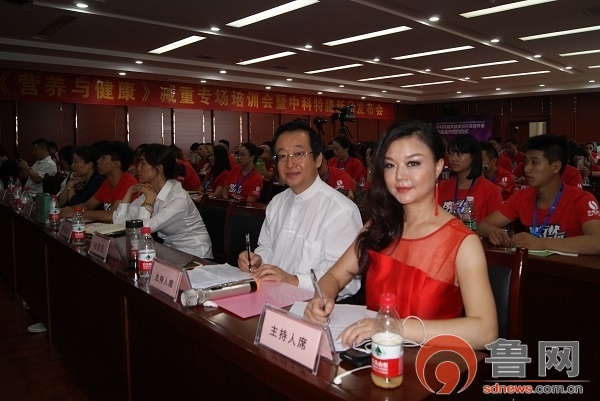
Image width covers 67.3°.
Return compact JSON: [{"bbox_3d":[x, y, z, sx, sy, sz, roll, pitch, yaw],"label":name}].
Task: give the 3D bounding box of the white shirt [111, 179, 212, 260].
[{"bbox_3d":[-0.766,0.113,2.530,0.460,0.500,0.430,-6,10,-38],"label":"white shirt"}]

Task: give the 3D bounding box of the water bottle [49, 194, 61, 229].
[{"bbox_3d":[-1.422,0.052,2.612,0.061,0.184,0.061,-7,11,-43],"label":"water bottle"}]

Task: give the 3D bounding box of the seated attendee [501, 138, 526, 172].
[{"bbox_3d":[2.883,-0.208,6.251,0.480,1.272,0.670,6,10,42],"label":"seated attendee"}]

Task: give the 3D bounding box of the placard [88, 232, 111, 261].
[{"bbox_3d":[-0.831,0.193,1.926,0.075,0.094,0.205,-7,10,-42],"label":"placard"}]

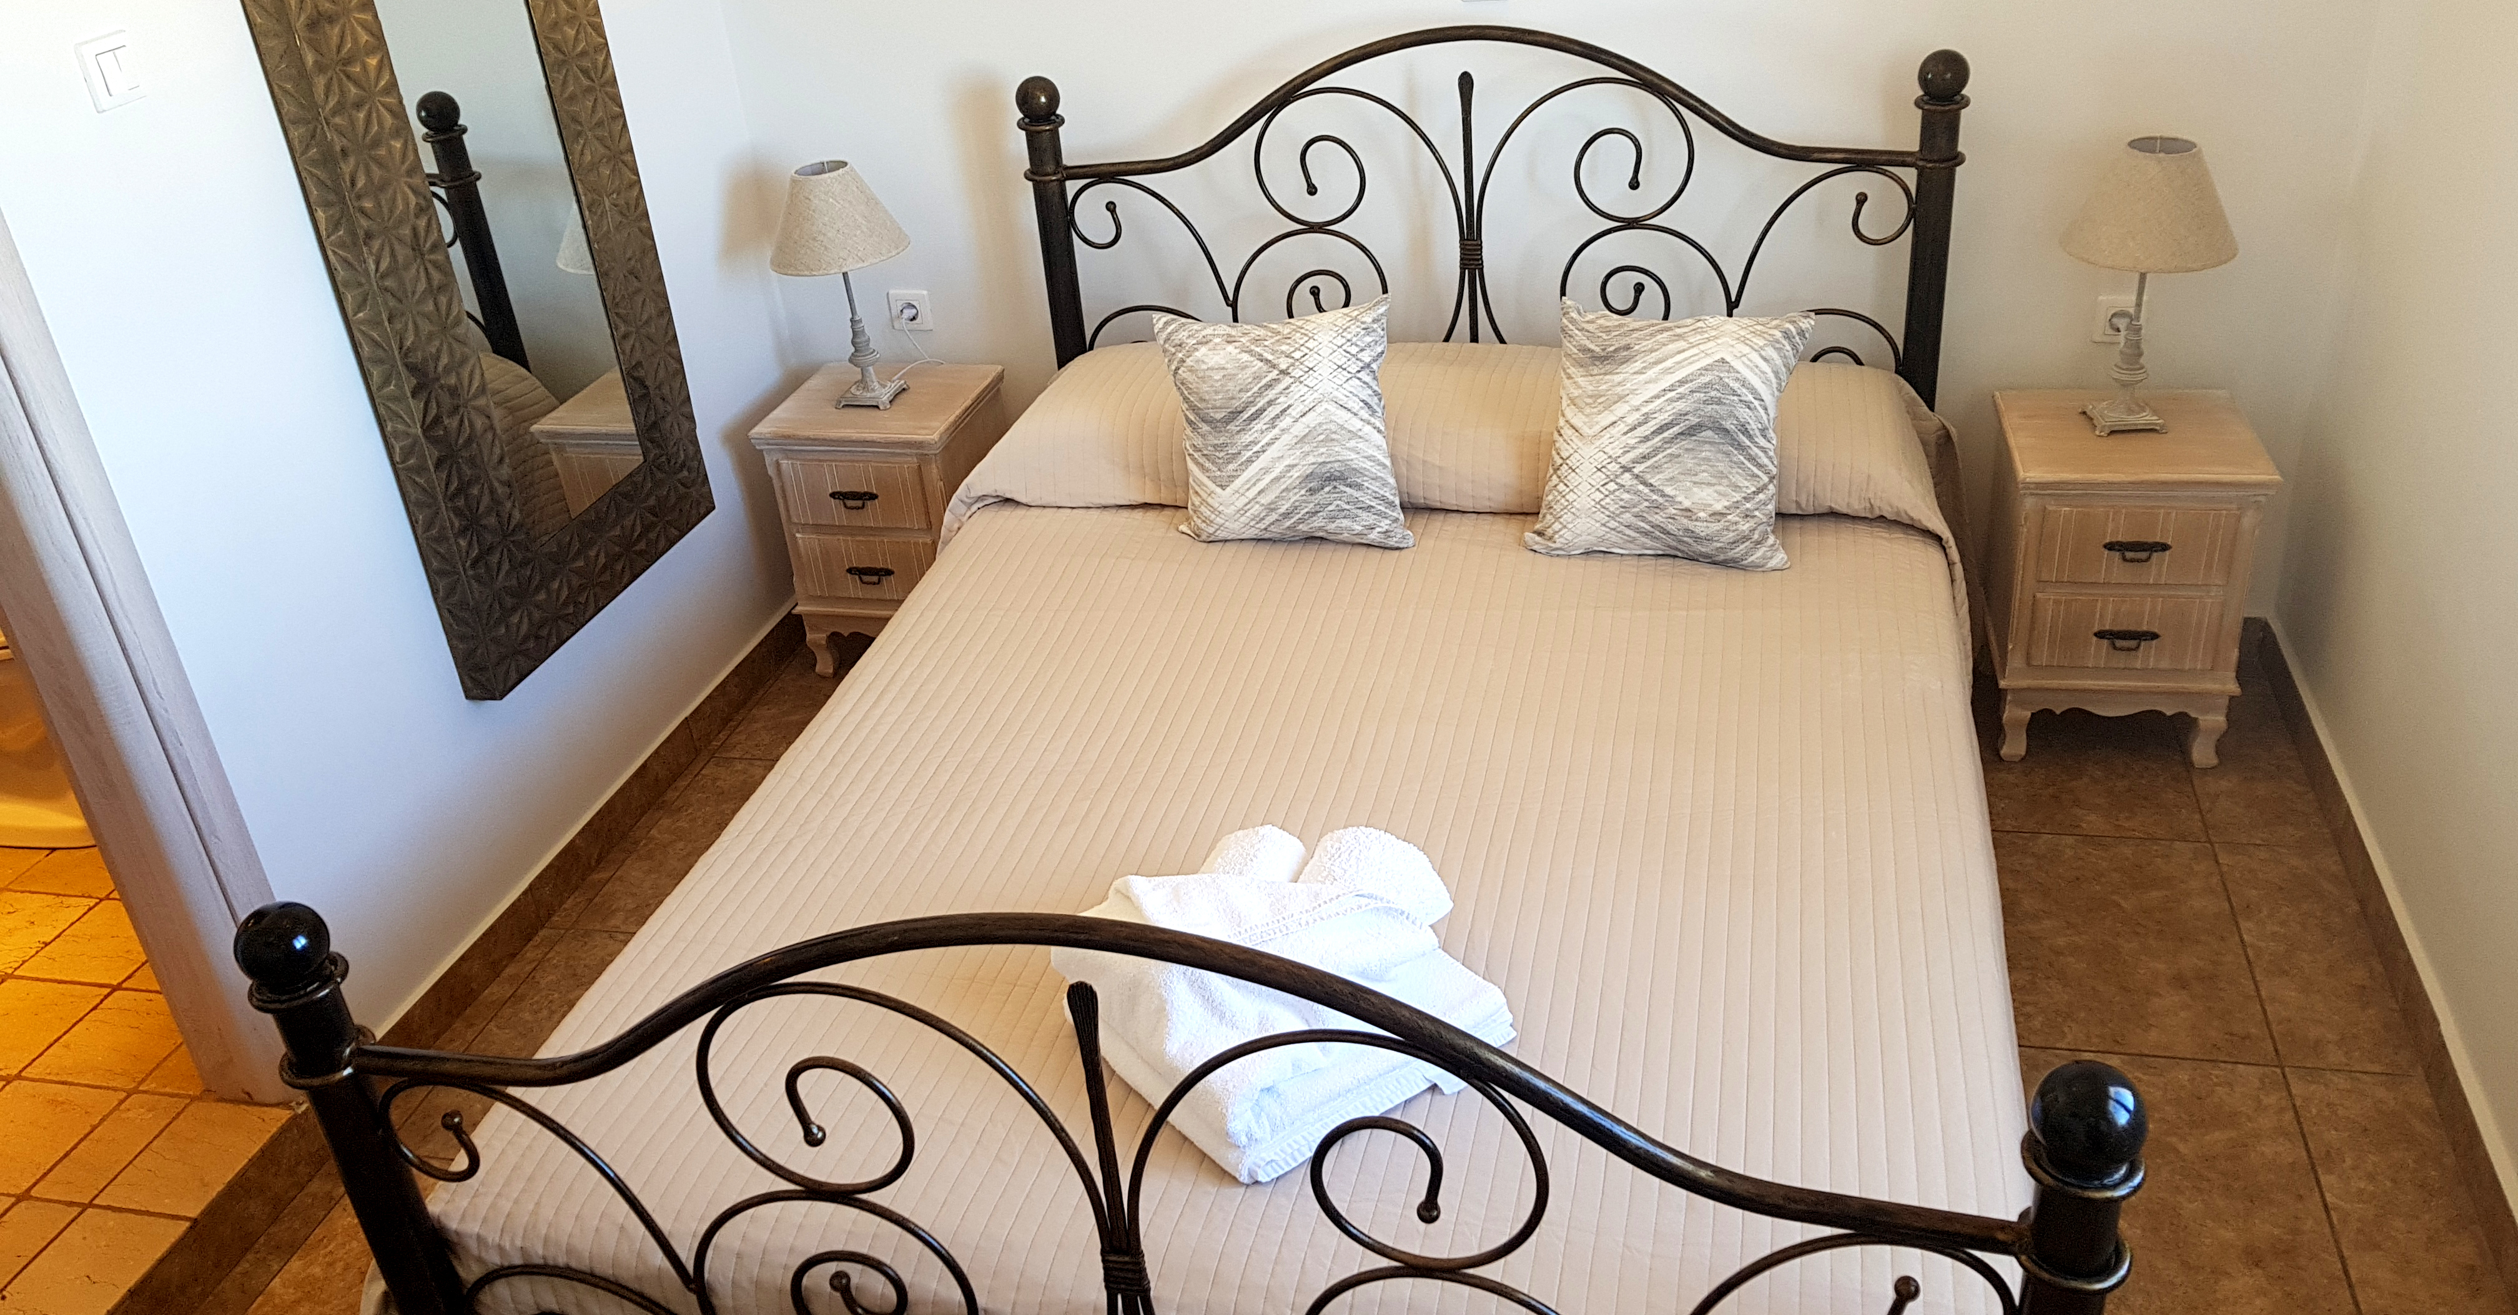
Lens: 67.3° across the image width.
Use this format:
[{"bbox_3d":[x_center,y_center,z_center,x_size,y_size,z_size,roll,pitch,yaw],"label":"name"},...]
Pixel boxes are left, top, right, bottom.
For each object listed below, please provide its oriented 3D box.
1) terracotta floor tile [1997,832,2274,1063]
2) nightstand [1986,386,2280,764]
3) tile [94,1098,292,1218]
[{"bbox_3d":[1.164,0.405,2.758,0.500,0.010,0.500,2,30,14],"label":"terracotta floor tile"},{"bbox_3d":[1.398,-0.127,3.116,0.367,0.520,0.346,2,30,13],"label":"nightstand"},{"bbox_3d":[-1.417,0.667,2.517,0.165,0.010,0.200,2,30,14],"label":"tile"}]

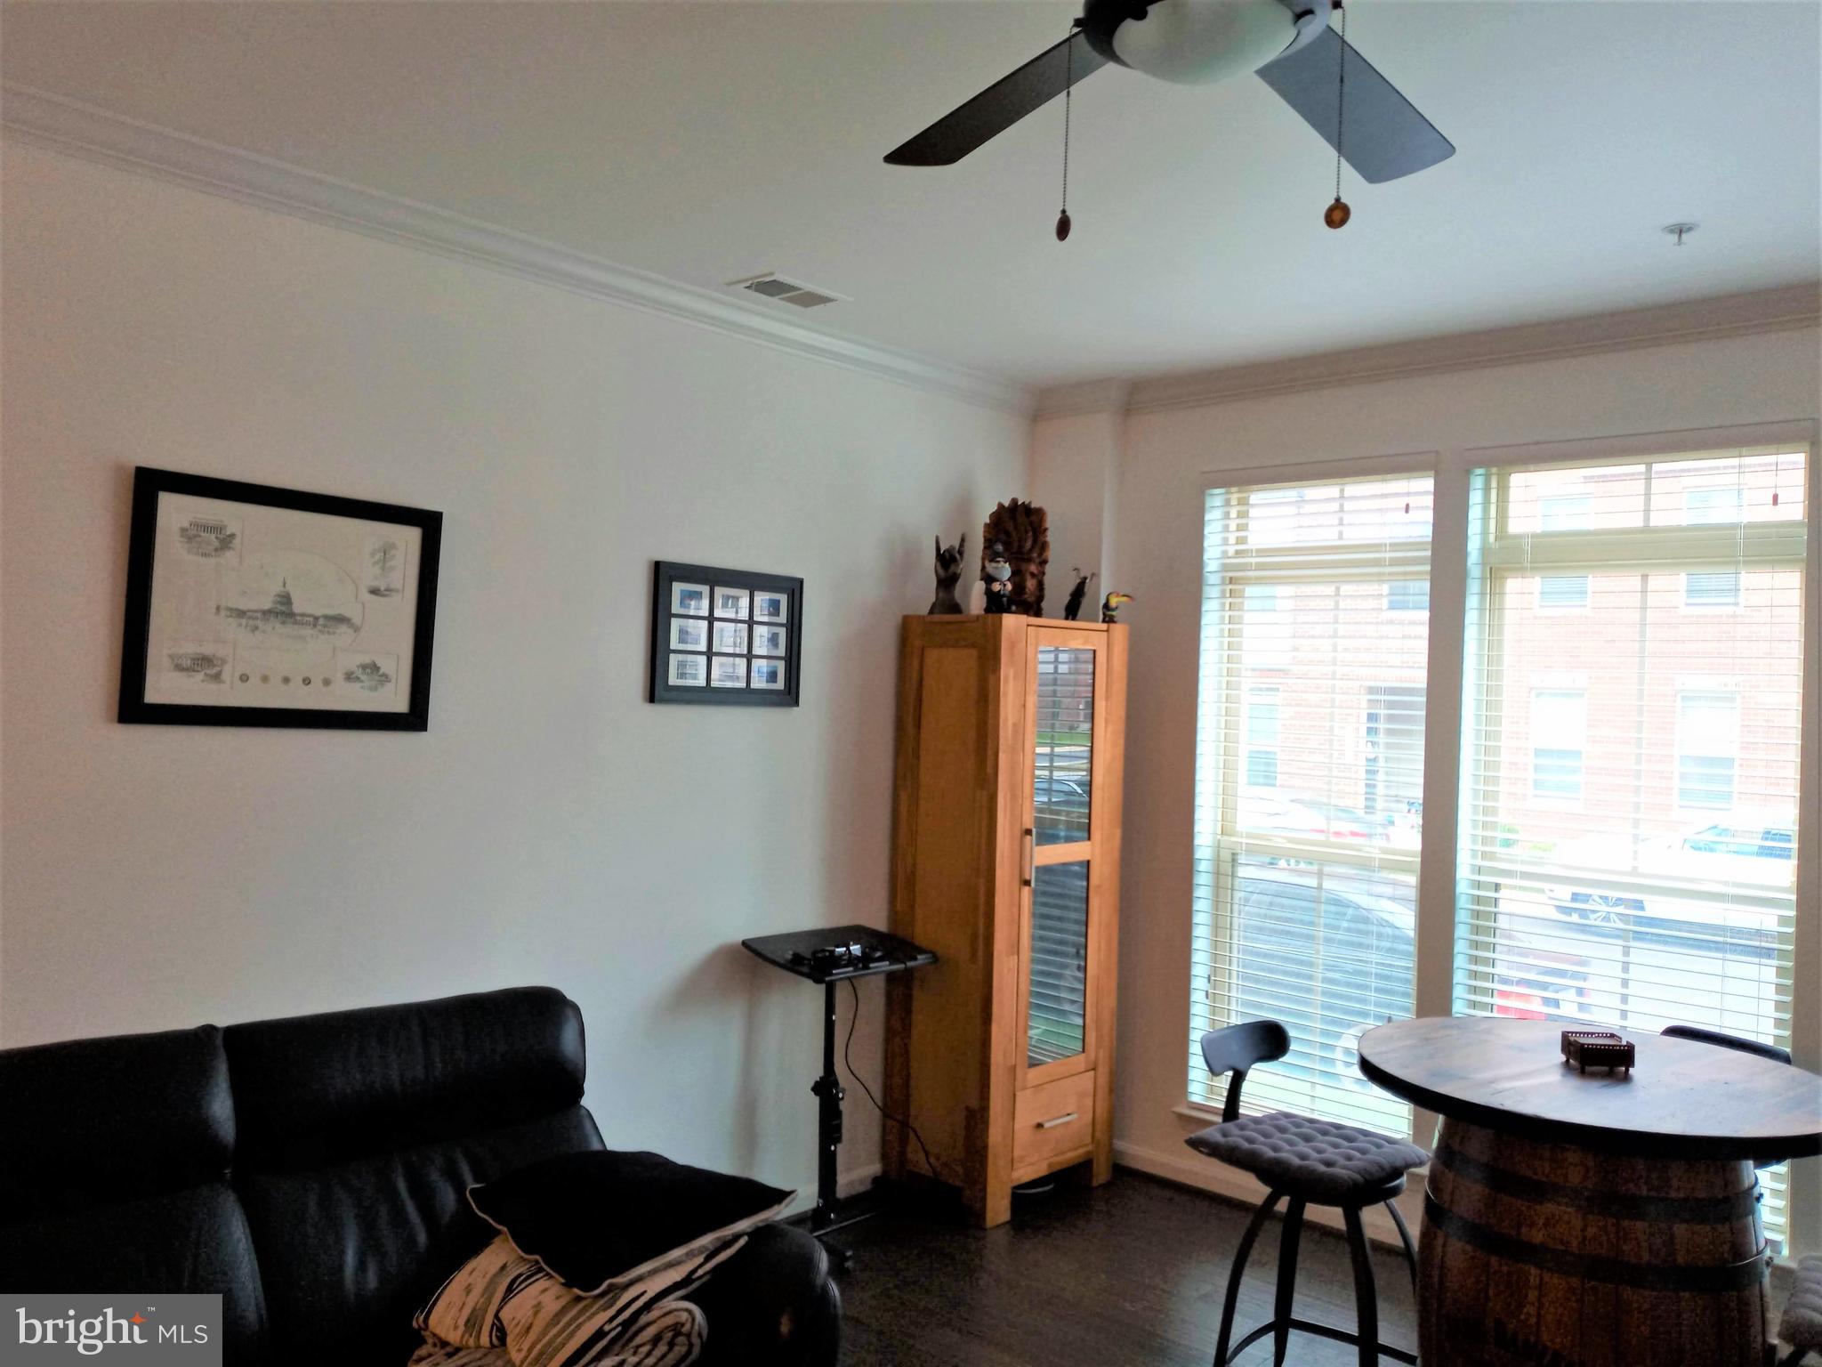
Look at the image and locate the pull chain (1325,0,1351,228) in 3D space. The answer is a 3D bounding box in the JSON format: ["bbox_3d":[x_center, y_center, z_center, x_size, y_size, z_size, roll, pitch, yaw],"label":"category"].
[{"bbox_3d":[0.459,-0.608,1.584,0.026,0.240,0.022,2,-1,-2],"label":"pull chain"}]

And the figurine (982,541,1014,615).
[{"bbox_3d":[0.276,-0.331,4.652,0.085,0.233,0.075,3,-1,-39],"label":"figurine"}]

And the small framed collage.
[{"bbox_3d":[-0.521,-0.131,4.287,0.025,0.388,0.545,1,-1,43],"label":"small framed collage"}]

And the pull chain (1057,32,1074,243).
[{"bbox_3d":[0.174,-0.619,1.655,0.018,0.235,0.020,2,-1,-2],"label":"pull chain"}]

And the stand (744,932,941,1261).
[{"bbox_3d":[-0.205,1.198,4.331,0.370,0.895,0.490,1,-1,43],"label":"stand"}]

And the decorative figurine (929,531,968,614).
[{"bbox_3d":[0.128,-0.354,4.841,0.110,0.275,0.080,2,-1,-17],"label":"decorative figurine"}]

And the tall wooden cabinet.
[{"bbox_3d":[0.324,0.732,4.904,0.632,1.880,0.452,3,-1,-44],"label":"tall wooden cabinet"}]

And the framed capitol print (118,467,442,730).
[{"bbox_3d":[-1.398,-0.167,3.332,0.025,0.537,0.704,1,-1,43],"label":"framed capitol print"}]

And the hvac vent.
[{"bbox_3d":[-0.339,-1.096,4.163,0.205,0.020,0.305,1,-1,43],"label":"hvac vent"}]

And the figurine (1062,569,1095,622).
[{"bbox_3d":[0.556,-0.290,4.885,0.085,0.179,0.075,3,-1,-42],"label":"figurine"}]

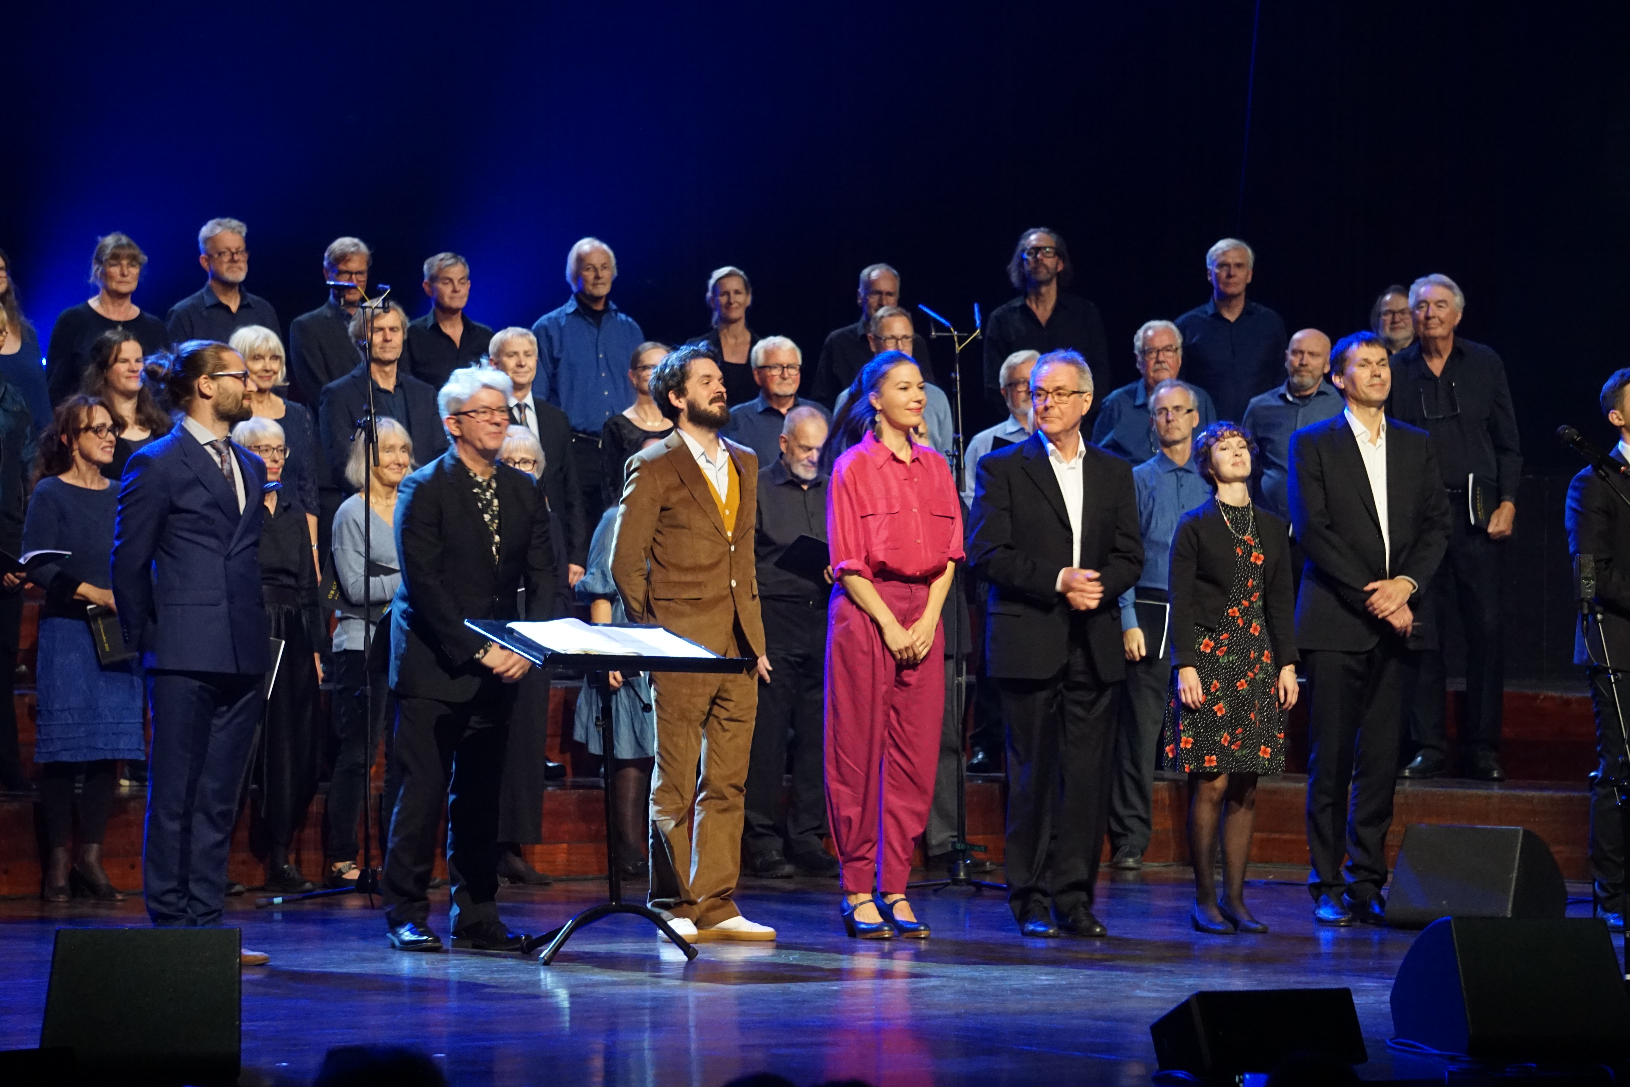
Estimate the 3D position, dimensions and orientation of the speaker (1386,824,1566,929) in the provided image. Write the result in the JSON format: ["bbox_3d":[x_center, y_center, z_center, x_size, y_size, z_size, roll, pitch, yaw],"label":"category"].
[{"bbox_3d":[2.070,1.035,20.020,0.400,0.310,0.520,0,0,27],"label":"speaker"}]

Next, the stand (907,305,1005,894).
[{"bbox_3d":[0.488,0.184,22.100,0.600,2.010,0.550,0,0,0],"label":"stand"}]

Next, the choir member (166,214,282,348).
[{"bbox_3d":[-2.231,-0.330,24.300,0.520,1.806,0.340,0,0,-14],"label":"choir member"}]

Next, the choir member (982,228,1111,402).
[{"bbox_3d":[0.899,-0.361,25.000,0.520,1.735,0.320,0,0,2],"label":"choir member"}]

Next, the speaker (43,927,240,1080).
[{"bbox_3d":[-1.530,1.037,14.650,0.435,0.335,0.460,0,0,0],"label":"speaker"}]

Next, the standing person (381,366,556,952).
[{"bbox_3d":[-1.038,0.338,19.300,0.510,1.731,0.400,0,1,-35],"label":"standing person"}]

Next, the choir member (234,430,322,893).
[{"bbox_3d":[-1.854,0.373,22.000,0.430,1.617,0.310,0,0,-20],"label":"choir member"}]

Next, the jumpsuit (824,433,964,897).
[{"bbox_3d":[0.252,0.371,20.000,0.460,1.447,0.330,0,0,-28],"label":"jumpsuit"}]

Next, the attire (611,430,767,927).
[{"bbox_3d":[-0.382,0.410,19.600,0.490,1.500,0.360,0,1,-42],"label":"attire"}]

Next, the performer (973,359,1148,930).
[{"bbox_3d":[0.751,0.303,20.000,0.540,1.819,0.390,0,0,-25],"label":"performer"}]

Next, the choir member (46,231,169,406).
[{"bbox_3d":[-2.575,-0.306,23.400,0.470,1.651,0.310,0,0,-14],"label":"choir member"}]

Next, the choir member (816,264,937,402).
[{"bbox_3d":[0.236,-0.274,25.600,0.520,1.684,0.340,0,0,-8],"label":"choir member"}]

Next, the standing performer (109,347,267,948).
[{"bbox_3d":[-1.805,0.300,18.600,0.380,1.790,0.480,0,0,42],"label":"standing performer"}]

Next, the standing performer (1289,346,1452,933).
[{"bbox_3d":[1.747,0.262,20.200,0.500,1.860,0.350,0,0,-22],"label":"standing performer"}]

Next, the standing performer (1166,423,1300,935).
[{"bbox_3d":[1.304,0.418,20.100,0.450,1.585,0.330,0,0,-25],"label":"standing performer"}]

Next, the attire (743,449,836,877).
[{"bbox_3d":[-0.081,0.440,23.500,0.520,1.495,0.340,0,0,-12],"label":"attire"}]

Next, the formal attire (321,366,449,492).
[{"bbox_3d":[-1.560,-0.271,23.200,0.500,0.763,0.310,0,0,-10],"label":"formal attire"}]

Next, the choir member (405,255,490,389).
[{"bbox_3d":[-1.446,-0.290,25.400,0.460,1.730,0.320,0,0,-15],"label":"choir member"}]

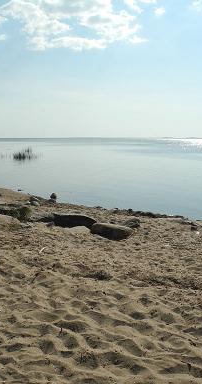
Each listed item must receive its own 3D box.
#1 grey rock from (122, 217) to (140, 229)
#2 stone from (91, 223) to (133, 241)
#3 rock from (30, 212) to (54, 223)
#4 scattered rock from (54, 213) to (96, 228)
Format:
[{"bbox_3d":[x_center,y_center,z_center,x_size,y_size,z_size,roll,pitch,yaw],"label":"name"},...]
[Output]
[{"bbox_3d":[0.607,0.637,8.517,0.361,0.186,0.289,0,7,0],"label":"grey rock"},{"bbox_3d":[0.210,0.695,7.566,0.672,0.262,0.403,4,8,30],"label":"stone"},{"bbox_3d":[-1.304,0.563,9.227,0.541,0.171,0.352,2,7,10],"label":"rock"},{"bbox_3d":[-0.535,0.584,8.682,0.825,0.248,0.495,3,8,20],"label":"scattered rock"}]

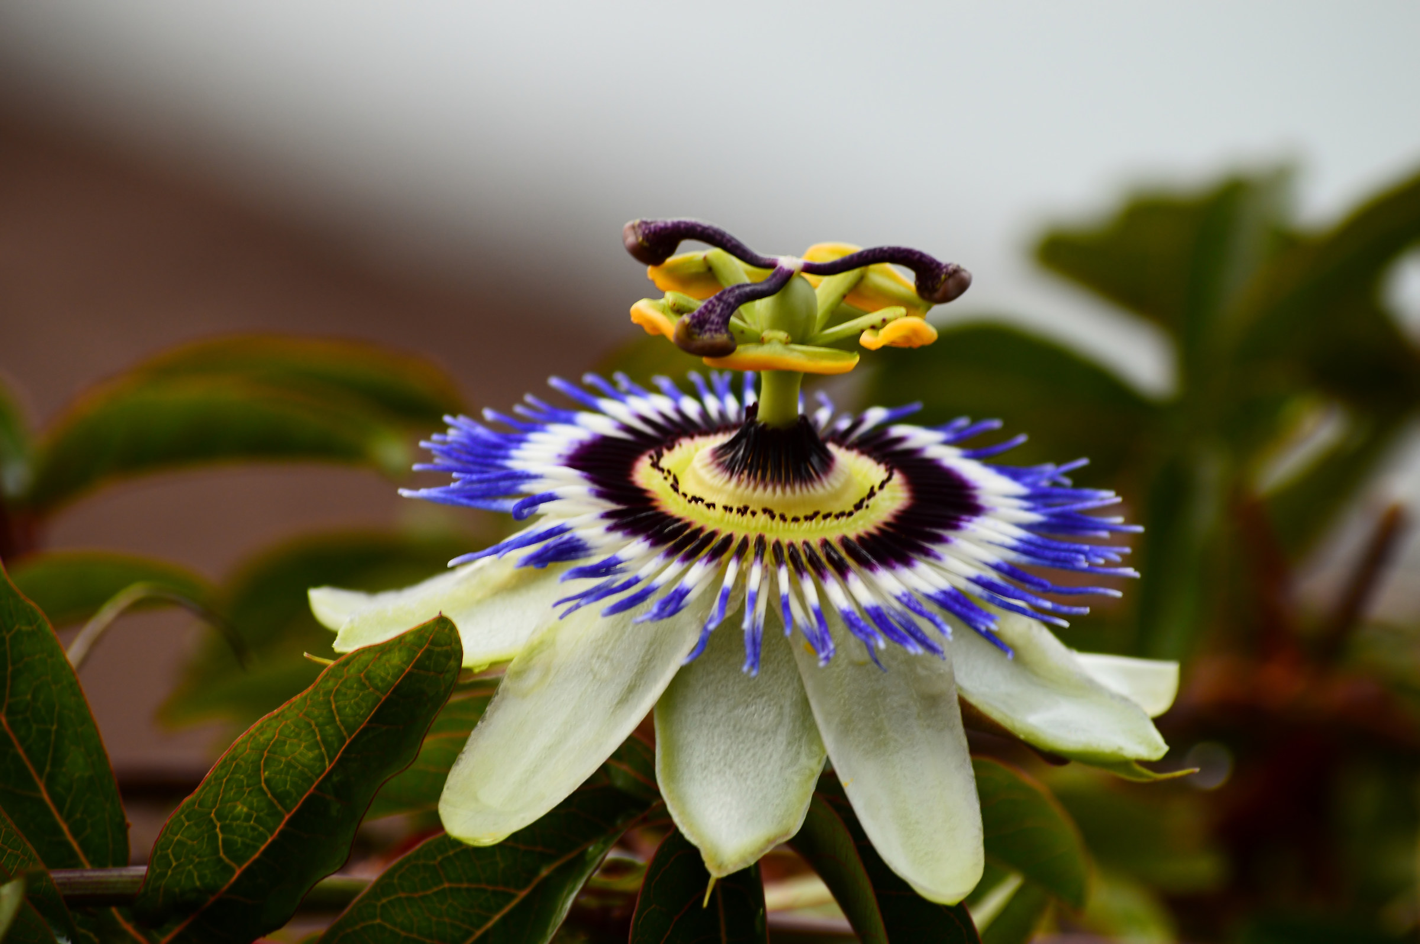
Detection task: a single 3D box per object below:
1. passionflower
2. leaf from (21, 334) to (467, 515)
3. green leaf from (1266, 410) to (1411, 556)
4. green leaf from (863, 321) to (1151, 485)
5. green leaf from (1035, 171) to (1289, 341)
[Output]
[{"bbox_3d":[0.004,0.002,1.100,0.083,0.048,0.082,3,23,-1],"label":"passionflower"},{"bbox_3d":[-0.049,-0.005,1.190,0.046,0.011,0.018,-7,30,0],"label":"leaf"},{"bbox_3d":[0.068,0.001,1.220,0.018,0.007,0.009,-40,39,-4],"label":"green leaf"},{"bbox_3d":[0.032,-0.007,1.180,0.029,0.009,0.017,-3,34,0],"label":"green leaf"},{"bbox_3d":[0.051,-0.024,1.260,0.028,0.010,0.017,-9,38,-2],"label":"green leaf"}]

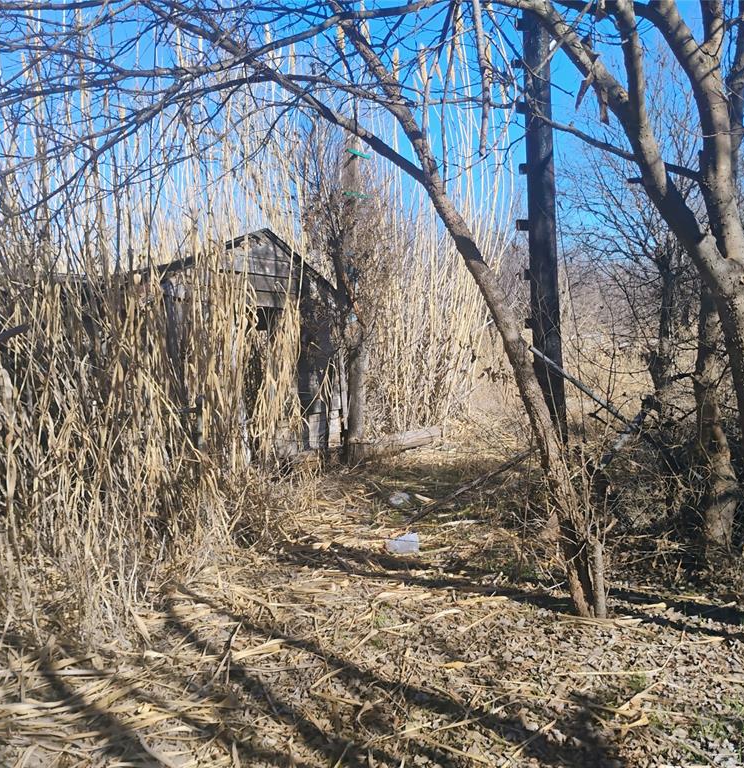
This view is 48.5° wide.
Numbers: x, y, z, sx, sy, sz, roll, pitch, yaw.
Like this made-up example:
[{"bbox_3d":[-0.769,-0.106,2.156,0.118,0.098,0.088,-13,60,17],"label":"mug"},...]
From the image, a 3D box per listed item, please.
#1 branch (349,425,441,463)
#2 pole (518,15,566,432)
[{"bbox_3d":[0.279,0.661,8.950,1.337,0.270,0.240,-6,6,-43],"label":"branch"},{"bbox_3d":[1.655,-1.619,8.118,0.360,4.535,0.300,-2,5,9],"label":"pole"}]

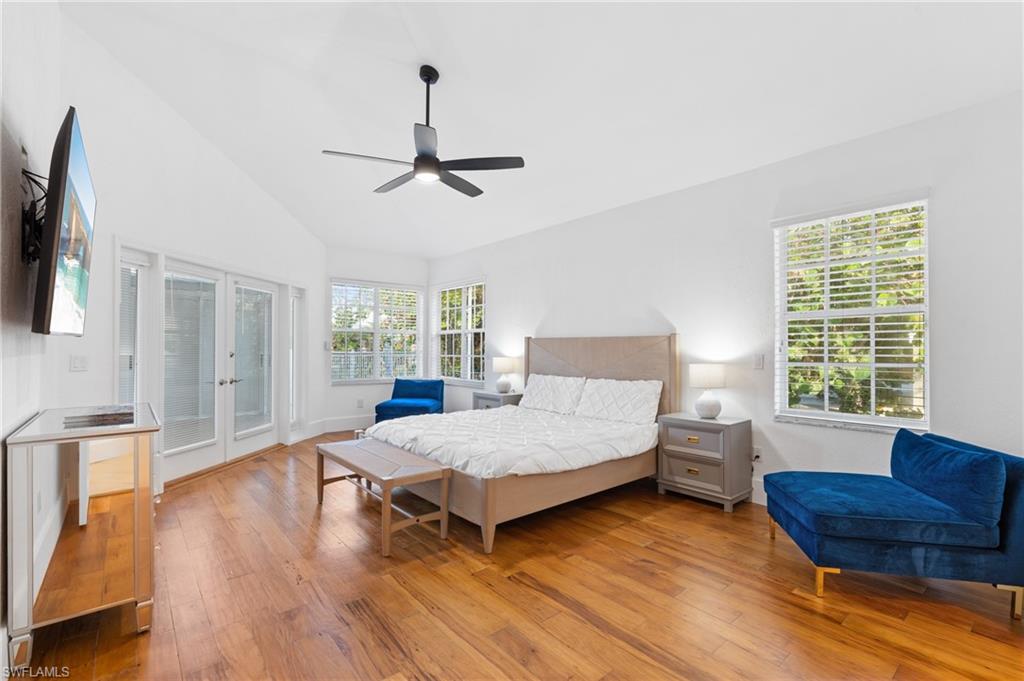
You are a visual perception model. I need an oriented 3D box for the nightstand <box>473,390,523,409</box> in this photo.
[{"bbox_3d":[-0.164,1.015,5.950,0.400,0.656,0.610,0,-1,-40],"label":"nightstand"}]

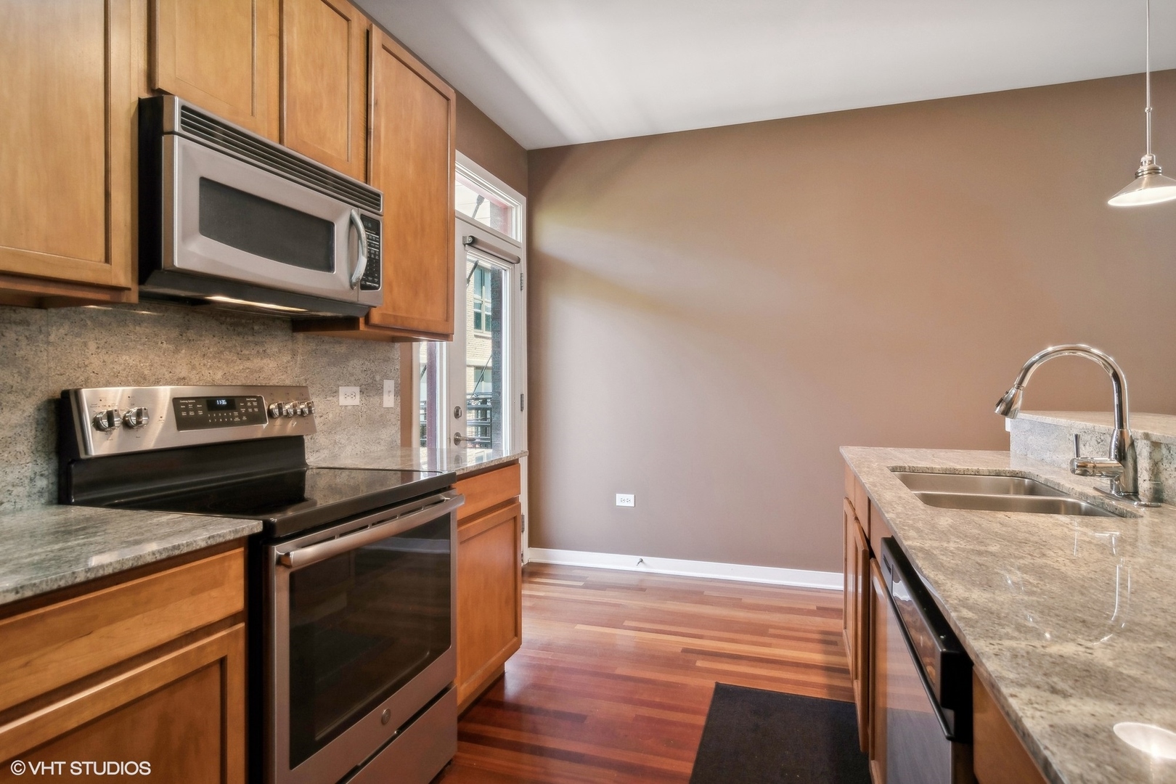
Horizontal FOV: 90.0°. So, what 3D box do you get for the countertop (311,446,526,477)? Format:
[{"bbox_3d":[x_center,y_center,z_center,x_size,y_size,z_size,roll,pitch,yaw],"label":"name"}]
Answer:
[{"bbox_3d":[-0.661,0.276,2.353,0.635,0.025,0.620,0,1,17],"label":"countertop"}]

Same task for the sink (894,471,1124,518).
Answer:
[{"bbox_3d":[1.187,0.399,1.758,0.430,0.200,0.750,0,1,17],"label":"sink"}]

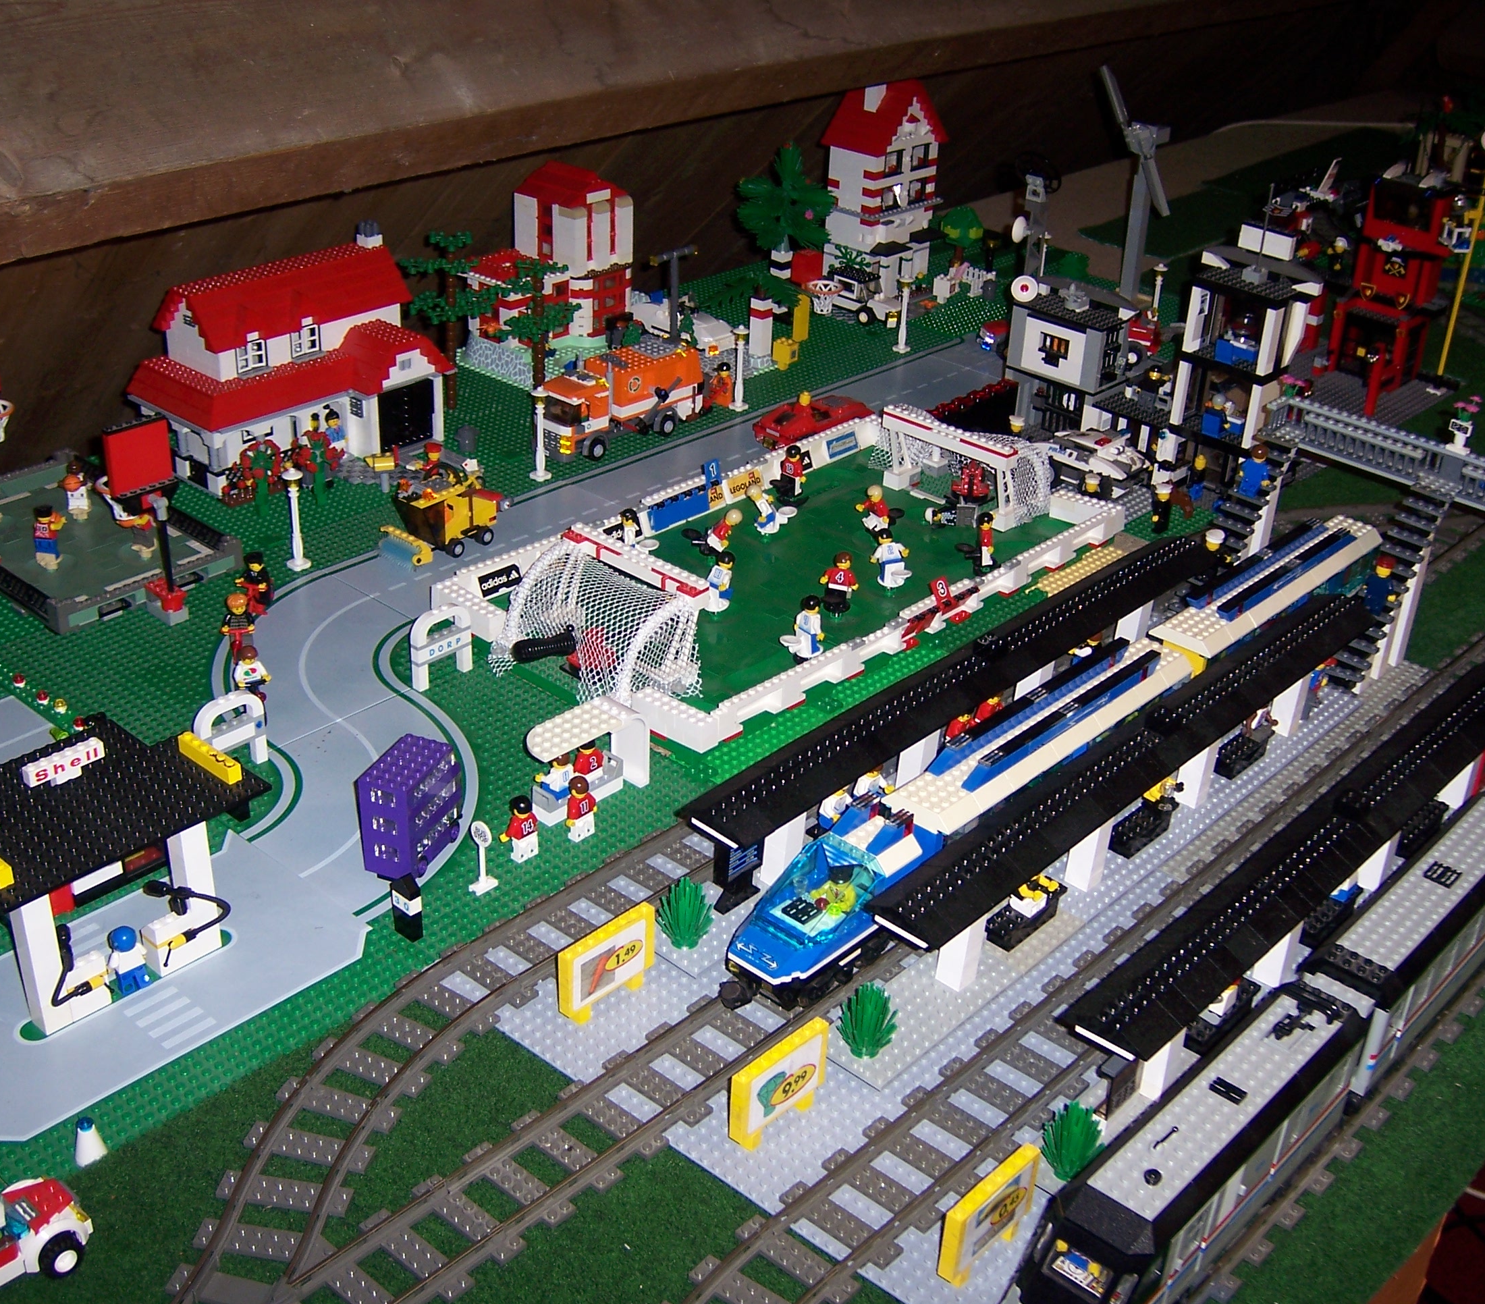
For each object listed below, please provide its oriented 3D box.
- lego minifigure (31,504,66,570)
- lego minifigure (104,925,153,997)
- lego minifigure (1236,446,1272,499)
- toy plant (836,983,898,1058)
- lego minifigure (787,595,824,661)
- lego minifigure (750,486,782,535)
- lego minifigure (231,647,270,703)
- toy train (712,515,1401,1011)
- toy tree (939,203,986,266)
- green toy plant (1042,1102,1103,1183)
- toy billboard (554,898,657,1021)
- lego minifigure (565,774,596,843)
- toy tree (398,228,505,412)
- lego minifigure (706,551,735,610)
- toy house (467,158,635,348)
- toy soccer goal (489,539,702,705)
[{"bbox_3d":[-0.528,-0.084,1.375,0.025,0.047,0.022,14,31,19],"label":"lego minifigure"},{"bbox_3d":[-0.334,0.165,0.980,0.015,0.041,0.025,24,35,35],"label":"lego minifigure"},{"bbox_3d":[0.407,-0.146,1.434,0.014,0.041,0.025,-23,37,-39],"label":"lego minifigure"},{"bbox_3d":[0.065,0.192,0.942,0.031,0.041,0.031,2,29,-1],"label":"toy plant"},{"bbox_3d":[0.048,-0.017,1.319,0.025,0.047,0.019,26,37,35],"label":"lego minifigure"},{"bbox_3d":[0.019,-0.118,1.517,0.024,0.043,0.018,6,37,43],"label":"lego minifigure"},{"bbox_3d":[-0.338,0.018,1.242,0.025,0.042,0.018,-16,33,-31],"label":"lego minifigure"},{"bbox_3d":[0.236,0.042,1.182,0.050,0.092,0.725,26,36,35],"label":"toy train"},{"bbox_3d":[0.263,-0.500,2.189,0.052,0.078,0.052,26,37,35],"label":"toy tree"},{"bbox_3d":[0.162,0.235,0.876,0.033,0.042,0.033,2,28,-1],"label":"green toy plant"},{"bbox_3d":[-0.074,0.173,0.995,0.009,0.050,0.064,26,37,35],"label":"toy billboard"},{"bbox_3d":[-0.101,0.096,1.133,0.015,0.043,0.025,26,37,35],"label":"lego minifigure"},{"bbox_3d":[-0.273,-0.319,1.715,0.066,0.168,0.086,26,36,35],"label":"toy tree"},{"bbox_3d":[-0.016,-0.057,1.387,0.024,0.046,0.019,24,25,35],"label":"lego minifigure"},{"bbox_3d":[-0.194,-0.408,1.833,0.100,0.172,0.140,26,37,35],"label":"toy house"},{"bbox_3d":[-0.107,-0.020,1.292,0.146,0.067,0.105,26,36,35],"label":"toy soccer goal"}]

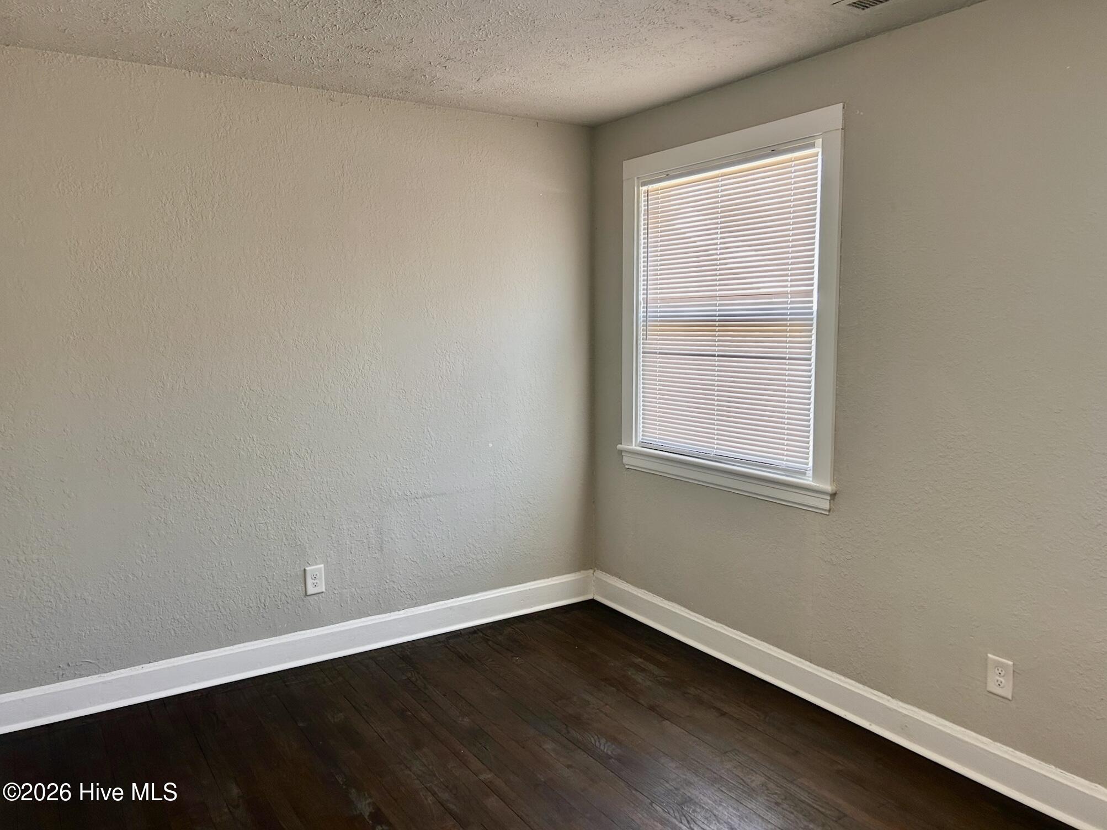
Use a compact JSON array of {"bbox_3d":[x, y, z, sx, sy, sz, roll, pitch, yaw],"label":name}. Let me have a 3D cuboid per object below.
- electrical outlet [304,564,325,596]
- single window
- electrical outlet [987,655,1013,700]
[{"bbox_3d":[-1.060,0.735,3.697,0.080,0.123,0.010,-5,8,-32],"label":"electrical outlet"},{"bbox_3d":[0.729,-0.424,3.587,0.120,1.508,1.300,-5,8,-32],"label":"single window"},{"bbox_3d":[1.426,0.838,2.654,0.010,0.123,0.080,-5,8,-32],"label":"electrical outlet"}]

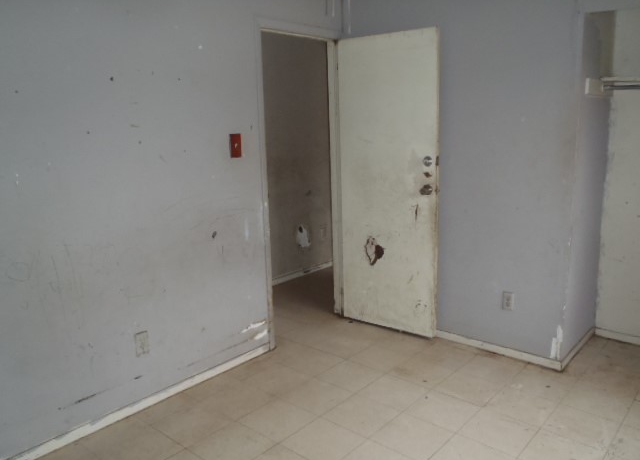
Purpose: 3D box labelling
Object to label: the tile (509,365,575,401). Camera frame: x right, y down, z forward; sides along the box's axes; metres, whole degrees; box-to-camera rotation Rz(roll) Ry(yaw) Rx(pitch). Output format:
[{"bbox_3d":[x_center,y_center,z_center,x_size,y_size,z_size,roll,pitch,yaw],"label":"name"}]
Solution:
[{"bbox_3d":[1.272,0.893,2.981,0.302,0.010,0.302,9,15,40],"label":"tile"}]

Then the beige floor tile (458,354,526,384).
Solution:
[{"bbox_3d":[1.042,0.850,3.168,0.304,0.010,0.304,9,15,40],"label":"beige floor tile"}]

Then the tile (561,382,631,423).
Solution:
[{"bbox_3d":[1.502,0.928,2.785,0.302,0.010,0.302,9,15,40],"label":"tile"}]

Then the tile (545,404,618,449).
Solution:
[{"bbox_3d":[1.303,0.975,2.560,0.302,0.010,0.302,9,15,40],"label":"tile"}]

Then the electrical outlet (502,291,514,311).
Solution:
[{"bbox_3d":[1.183,0.455,3.260,0.073,0.120,0.012,9,15,40],"label":"electrical outlet"}]

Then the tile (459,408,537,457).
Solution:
[{"bbox_3d":[0.871,0.983,2.524,0.304,0.010,0.304,9,15,40],"label":"tile"}]

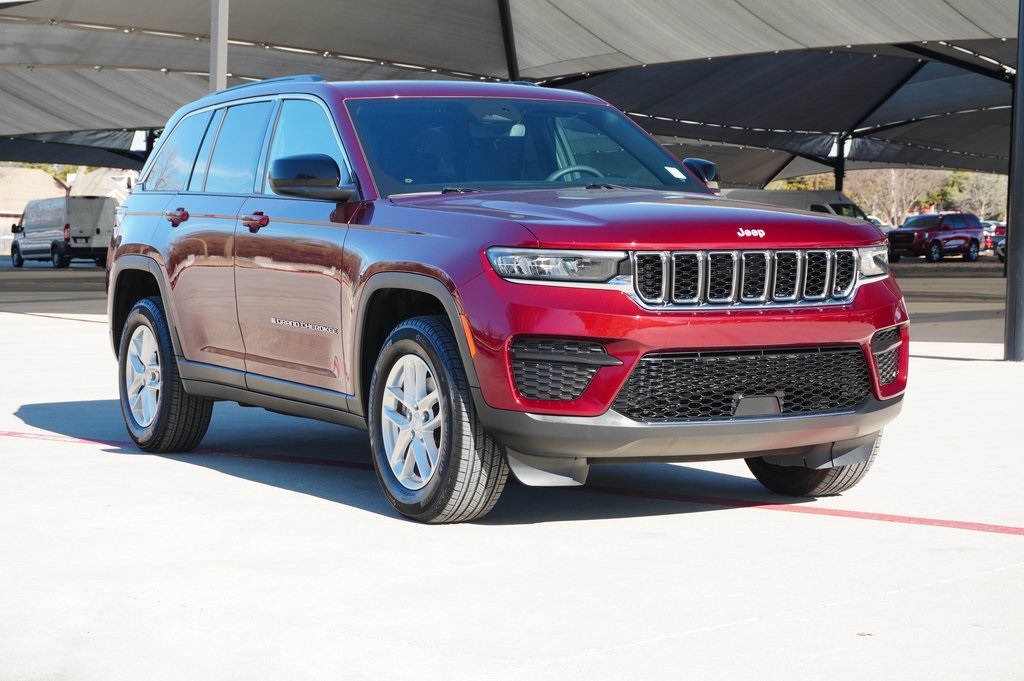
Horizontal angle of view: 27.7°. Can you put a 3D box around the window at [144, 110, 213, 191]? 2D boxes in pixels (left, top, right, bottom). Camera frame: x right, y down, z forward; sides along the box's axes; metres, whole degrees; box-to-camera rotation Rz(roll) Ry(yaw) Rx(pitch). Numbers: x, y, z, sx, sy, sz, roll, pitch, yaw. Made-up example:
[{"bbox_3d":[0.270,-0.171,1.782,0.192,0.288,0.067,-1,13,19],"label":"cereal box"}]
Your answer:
[{"bbox_3d":[-1.642,-0.922,10.221,0.040,0.412,0.719,20,-7,-27],"label":"window"}]

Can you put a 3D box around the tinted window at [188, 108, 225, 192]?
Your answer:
[{"bbox_3d":[-1.425,-0.896,9.806,0.034,0.428,0.288,20,-7,-28],"label":"tinted window"}]

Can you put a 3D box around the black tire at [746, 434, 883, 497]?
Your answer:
[{"bbox_3d":[1.187,0.249,8.442,0.265,0.765,0.765,-2,3,-29],"label":"black tire"}]

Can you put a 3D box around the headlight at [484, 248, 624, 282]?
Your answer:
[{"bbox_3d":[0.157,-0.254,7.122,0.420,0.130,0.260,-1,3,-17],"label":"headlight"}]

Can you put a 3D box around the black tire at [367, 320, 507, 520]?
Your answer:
[{"bbox_3d":[-0.276,0.293,7.634,0.265,0.765,0.765,-2,3,-29],"label":"black tire"}]

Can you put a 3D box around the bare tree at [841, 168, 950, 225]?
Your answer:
[{"bbox_3d":[19.409,-7.812,105.000,6.200,7.400,6.000,0,3,10],"label":"bare tree"}]

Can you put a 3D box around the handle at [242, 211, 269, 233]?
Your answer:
[{"bbox_3d":[-1.084,-0.506,8.808,0.055,0.080,0.230,-2,3,-29],"label":"handle"}]

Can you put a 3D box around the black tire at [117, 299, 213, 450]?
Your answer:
[{"bbox_3d":[-1.714,0.169,10.330,0.265,0.775,0.775,-2,3,-29],"label":"black tire"}]

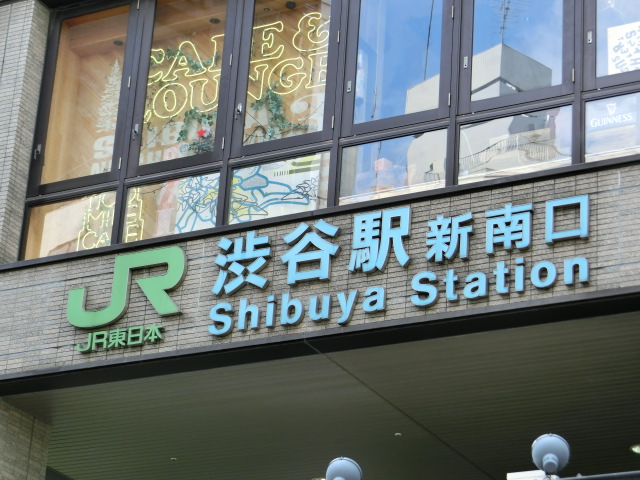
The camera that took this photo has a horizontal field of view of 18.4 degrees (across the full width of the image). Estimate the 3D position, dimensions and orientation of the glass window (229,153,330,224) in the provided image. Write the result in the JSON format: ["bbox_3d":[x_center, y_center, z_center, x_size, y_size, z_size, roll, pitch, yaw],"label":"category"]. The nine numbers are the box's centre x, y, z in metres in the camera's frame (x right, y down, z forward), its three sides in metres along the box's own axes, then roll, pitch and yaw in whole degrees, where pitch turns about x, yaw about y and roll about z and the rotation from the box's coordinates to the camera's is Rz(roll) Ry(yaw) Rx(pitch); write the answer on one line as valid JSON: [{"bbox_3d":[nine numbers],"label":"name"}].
[{"bbox_3d":[-0.364,-0.468,17.707,1.014,0.570,0.070,-9,-27,27],"label":"glass window"}]

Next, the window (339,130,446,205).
[{"bbox_3d":[0.633,-0.632,17.184,1.034,0.570,0.070,-9,-27,27],"label":"window"}]

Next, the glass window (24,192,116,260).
[{"bbox_3d":[-2.366,-0.138,18.755,0.991,0.570,0.070,-9,-27,27],"label":"glass window"}]

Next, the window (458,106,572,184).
[{"bbox_3d":[1.639,-0.798,16.657,1.036,0.570,0.070,-9,-27,27],"label":"window"}]

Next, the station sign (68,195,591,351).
[{"bbox_3d":[-0.070,0.315,17.060,5.118,1.004,0.080,-9,-27,27],"label":"station sign"}]

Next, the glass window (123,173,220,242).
[{"bbox_3d":[-1.371,-0.302,18.234,1.017,0.570,0.070,-9,-27,27],"label":"glass window"}]

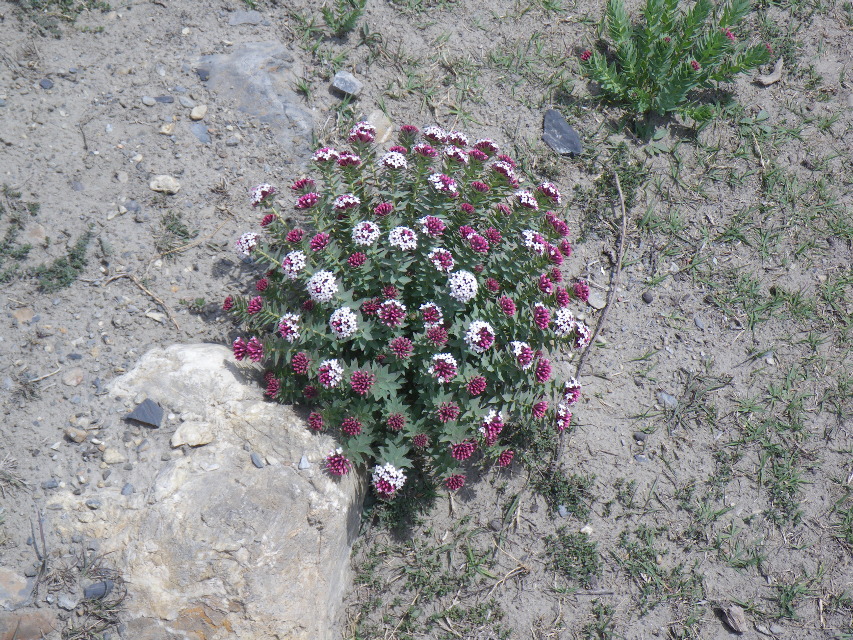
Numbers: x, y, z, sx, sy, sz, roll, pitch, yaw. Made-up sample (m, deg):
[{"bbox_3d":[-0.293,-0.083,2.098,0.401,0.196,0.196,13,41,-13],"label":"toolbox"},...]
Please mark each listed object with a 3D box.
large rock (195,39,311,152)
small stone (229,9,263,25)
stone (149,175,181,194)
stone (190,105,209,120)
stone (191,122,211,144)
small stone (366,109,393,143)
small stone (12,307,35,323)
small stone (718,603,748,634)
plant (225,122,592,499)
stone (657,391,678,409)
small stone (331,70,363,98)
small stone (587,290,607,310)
[{"bbox_3d":[-0.239,-0.307,2.201,0.132,0.070,0.236,-16,56,-11],"label":"large rock"},{"bbox_3d":[-0.268,-0.450,2.276,0.051,0.018,0.026,1,54,0],"label":"small stone"},{"bbox_3d":[-0.355,-0.184,2.081,0.040,0.026,0.028,11,55,8],"label":"stone"},{"bbox_3d":[-0.321,-0.293,2.161,0.025,0.018,0.021,-15,55,-11],"label":"stone"},{"bbox_3d":[-0.312,-0.262,2.139,0.019,0.016,0.044,-29,59,-19],"label":"stone"},{"bbox_3d":[-0.064,-0.271,2.144,0.037,0.025,0.059,-4,54,-3],"label":"small stone"},{"bbox_3d":[-0.512,-0.007,1.955,0.023,0.014,0.027,-36,61,-23],"label":"small stone"},{"bbox_3d":[0.345,0.333,1.706,0.026,0.022,0.036,-16,56,-12],"label":"small stone"},{"bbox_3d":[-0.020,-0.034,1.811,0.436,0.270,0.498,0,54,0],"label":"plant"},{"bbox_3d":[0.296,0.097,1.880,0.032,0.012,0.012,31,60,21],"label":"stone"},{"bbox_3d":[-0.111,-0.339,2.192,0.045,0.030,0.035,12,55,9],"label":"small stone"},{"bbox_3d":[0.220,-0.025,1.967,0.028,0.014,0.019,34,61,22],"label":"small stone"}]

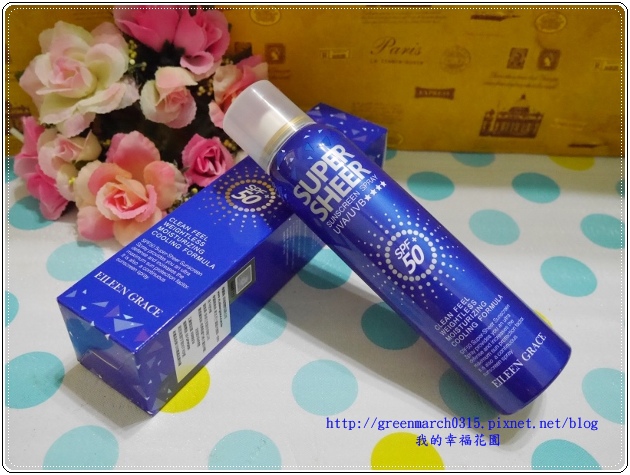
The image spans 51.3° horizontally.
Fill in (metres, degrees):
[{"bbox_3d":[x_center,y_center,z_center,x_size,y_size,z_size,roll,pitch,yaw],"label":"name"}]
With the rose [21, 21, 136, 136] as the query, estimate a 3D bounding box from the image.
[{"bbox_3d":[-0.127,-0.085,0.353,0.061,0.058,0.038,-9,2,-11],"label":"rose"}]

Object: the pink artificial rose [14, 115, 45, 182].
[{"bbox_3d":[-0.166,-0.051,0.388,0.026,0.036,0.028,12,8,10],"label":"pink artificial rose"}]

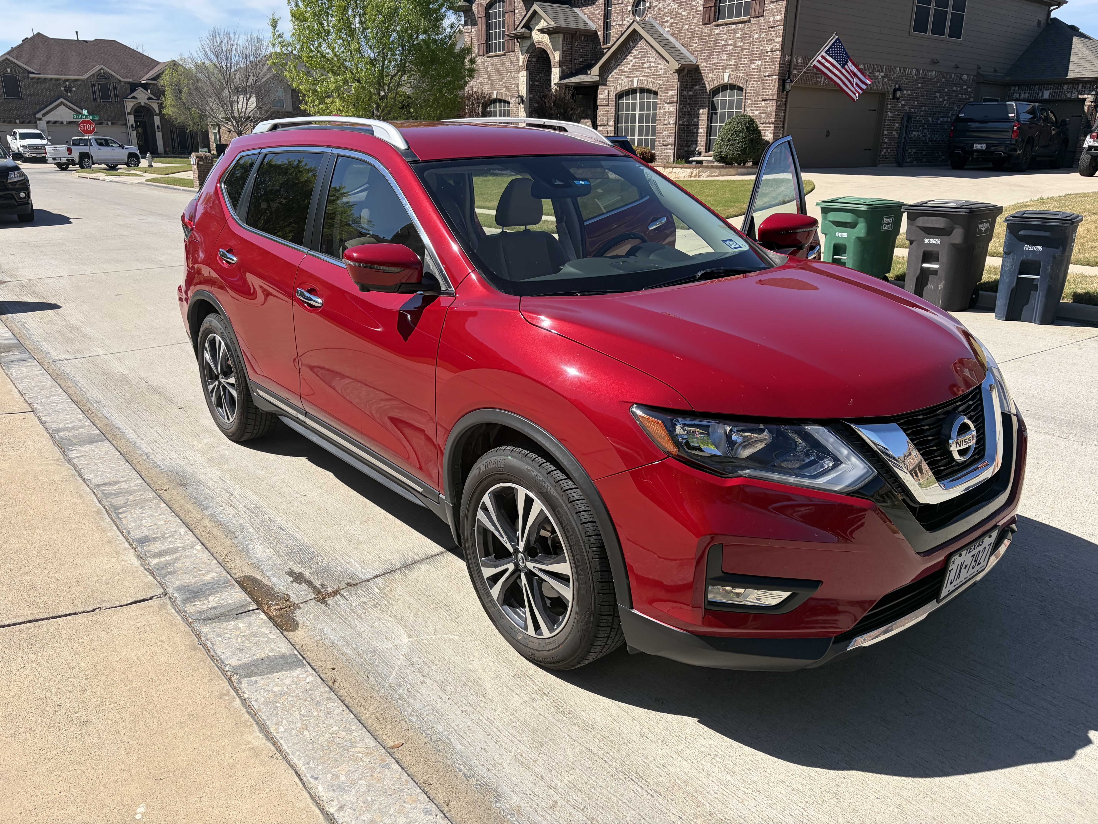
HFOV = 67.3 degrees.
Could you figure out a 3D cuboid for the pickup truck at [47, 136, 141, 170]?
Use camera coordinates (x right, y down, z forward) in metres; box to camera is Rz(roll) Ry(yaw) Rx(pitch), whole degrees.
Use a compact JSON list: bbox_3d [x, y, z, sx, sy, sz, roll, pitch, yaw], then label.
[{"bbox_3d":[-28.800,-16.450,52.400,2.060,1.950,5.900,6,19,16],"label":"pickup truck"}]

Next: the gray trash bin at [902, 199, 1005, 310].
[{"bbox_3d":[4.270,-1.680,8.890,0.850,1.100,0.720,-15,24,-41],"label":"gray trash bin"}]

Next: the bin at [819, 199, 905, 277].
[{"bbox_3d":[3.770,-2.050,10.065,0.860,1.070,0.730,-14,23,-38],"label":"bin"}]

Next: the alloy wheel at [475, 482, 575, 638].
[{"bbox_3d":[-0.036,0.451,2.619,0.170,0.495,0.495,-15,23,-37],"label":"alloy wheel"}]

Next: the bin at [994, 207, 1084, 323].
[{"bbox_3d":[4.960,-1.485,8.420,0.600,1.040,0.770,14,22,37],"label":"bin"}]

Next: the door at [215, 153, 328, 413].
[{"bbox_3d":[-1.337,-0.674,3.975,0.240,1.140,1.060,-14,23,-38],"label":"door"}]

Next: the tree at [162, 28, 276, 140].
[{"bbox_3d":[-18.088,-17.496,45.591,5.980,6.850,5.680,-6,19,-20],"label":"tree"}]

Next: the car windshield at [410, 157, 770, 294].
[{"bbox_3d":[0.200,-0.776,3.272,1.380,0.150,0.860,-15,56,-37],"label":"car windshield"}]

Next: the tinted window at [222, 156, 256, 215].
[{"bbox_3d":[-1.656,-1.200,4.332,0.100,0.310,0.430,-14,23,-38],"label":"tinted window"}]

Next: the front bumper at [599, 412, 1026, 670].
[{"bbox_3d":[1.016,0.296,2.606,1.830,0.600,0.650,-14,23,-38],"label":"front bumper"}]

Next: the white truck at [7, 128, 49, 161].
[{"bbox_3d":[-34.401,-17.670,54.712,2.100,1.980,5.900,-13,22,-37],"label":"white truck"}]

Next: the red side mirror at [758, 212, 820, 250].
[{"bbox_3d":[1.111,-0.827,3.795,0.260,0.175,0.170,10,21,29],"label":"red side mirror"}]

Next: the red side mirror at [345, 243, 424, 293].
[{"bbox_3d":[-0.571,-0.495,2.850,0.245,0.165,0.185,-14,23,-38],"label":"red side mirror"}]

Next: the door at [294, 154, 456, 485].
[{"bbox_3d":[-0.659,-0.393,3.180,0.270,1.170,1.160,-15,23,-37],"label":"door"}]

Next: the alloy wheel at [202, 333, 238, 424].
[{"bbox_3d":[-1.744,-0.203,4.602,0.190,0.490,0.490,-14,23,-38],"label":"alloy wheel"}]

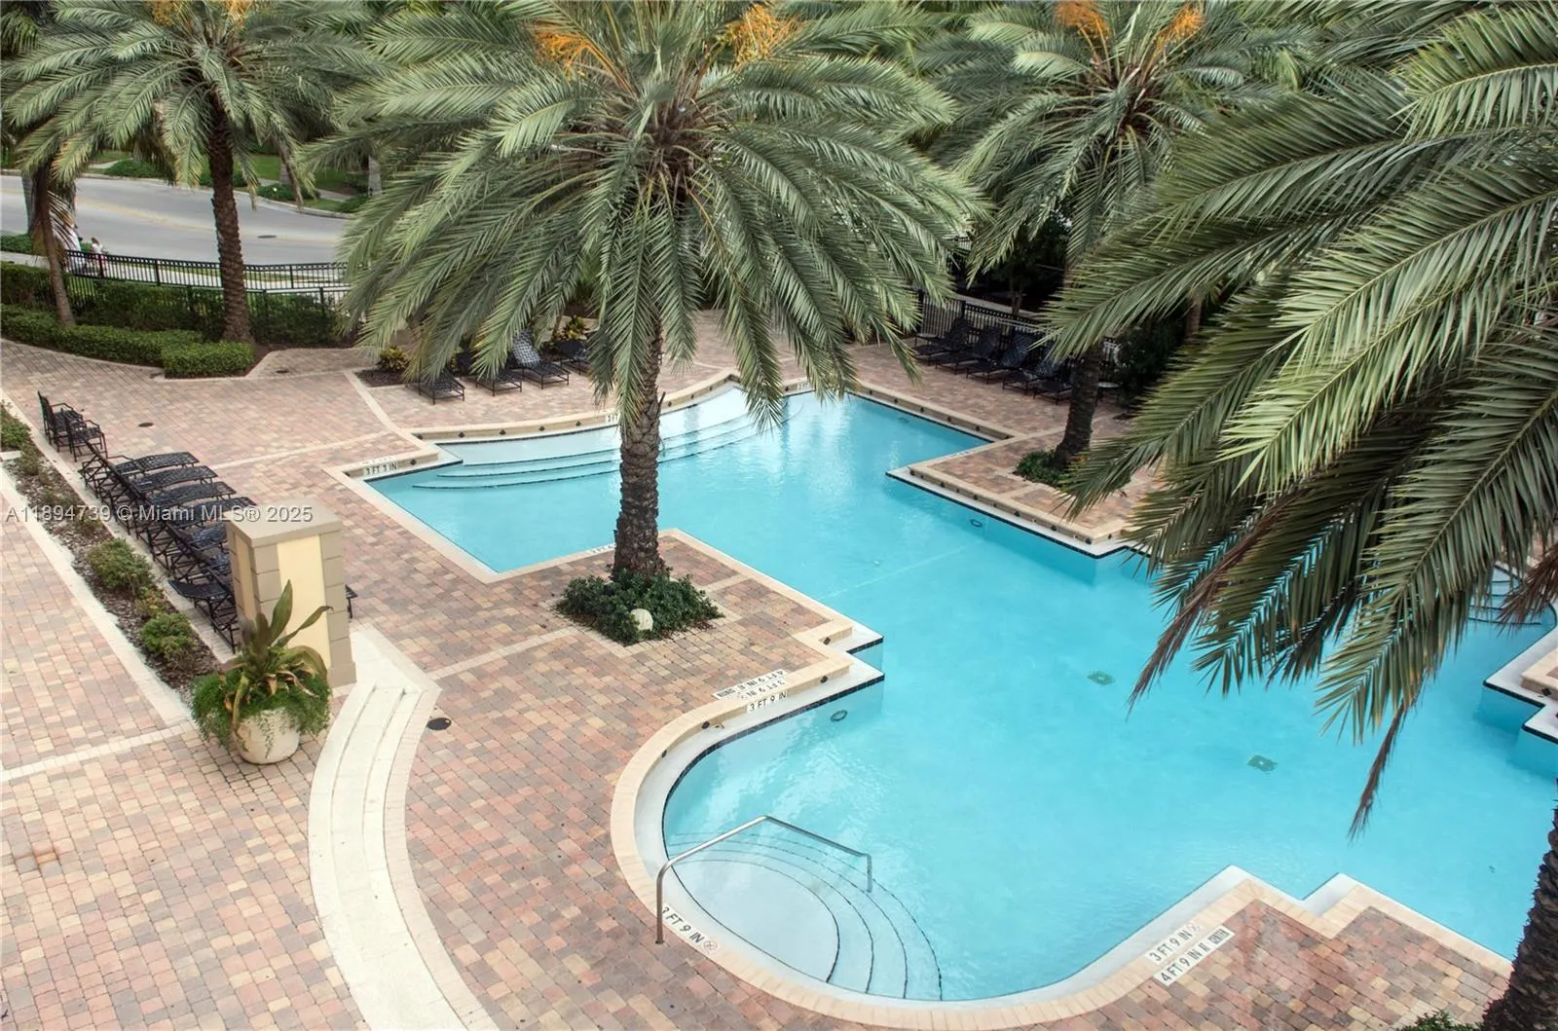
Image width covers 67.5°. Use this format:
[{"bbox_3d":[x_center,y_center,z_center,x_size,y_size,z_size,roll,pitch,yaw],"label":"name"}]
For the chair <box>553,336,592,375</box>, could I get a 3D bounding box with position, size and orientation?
[{"bbox_3d":[-4.417,-3.655,27.137,0.700,0.620,1.900,-15,28,-37],"label":"chair"}]

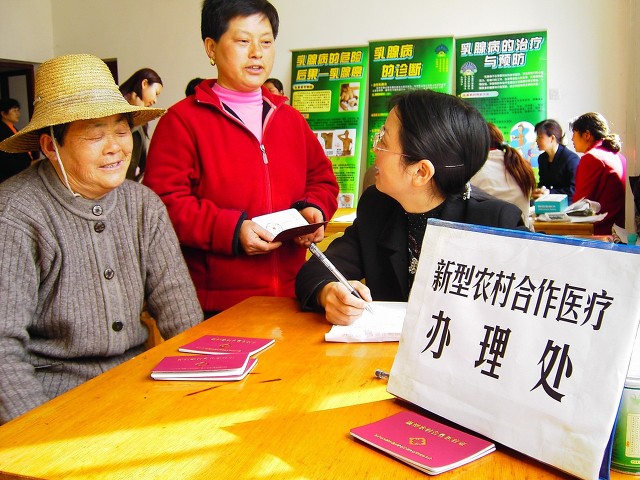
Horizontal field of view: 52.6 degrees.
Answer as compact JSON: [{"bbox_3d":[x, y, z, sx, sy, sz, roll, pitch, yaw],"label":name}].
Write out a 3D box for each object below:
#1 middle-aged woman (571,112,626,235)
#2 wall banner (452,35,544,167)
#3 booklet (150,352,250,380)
[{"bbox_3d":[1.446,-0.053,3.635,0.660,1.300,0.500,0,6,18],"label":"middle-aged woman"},{"bbox_3d":[1.384,-0.786,4.923,0.660,1.500,0.015,0,6,20],"label":"wall banner"},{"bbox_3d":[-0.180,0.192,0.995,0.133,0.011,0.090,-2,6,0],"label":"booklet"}]

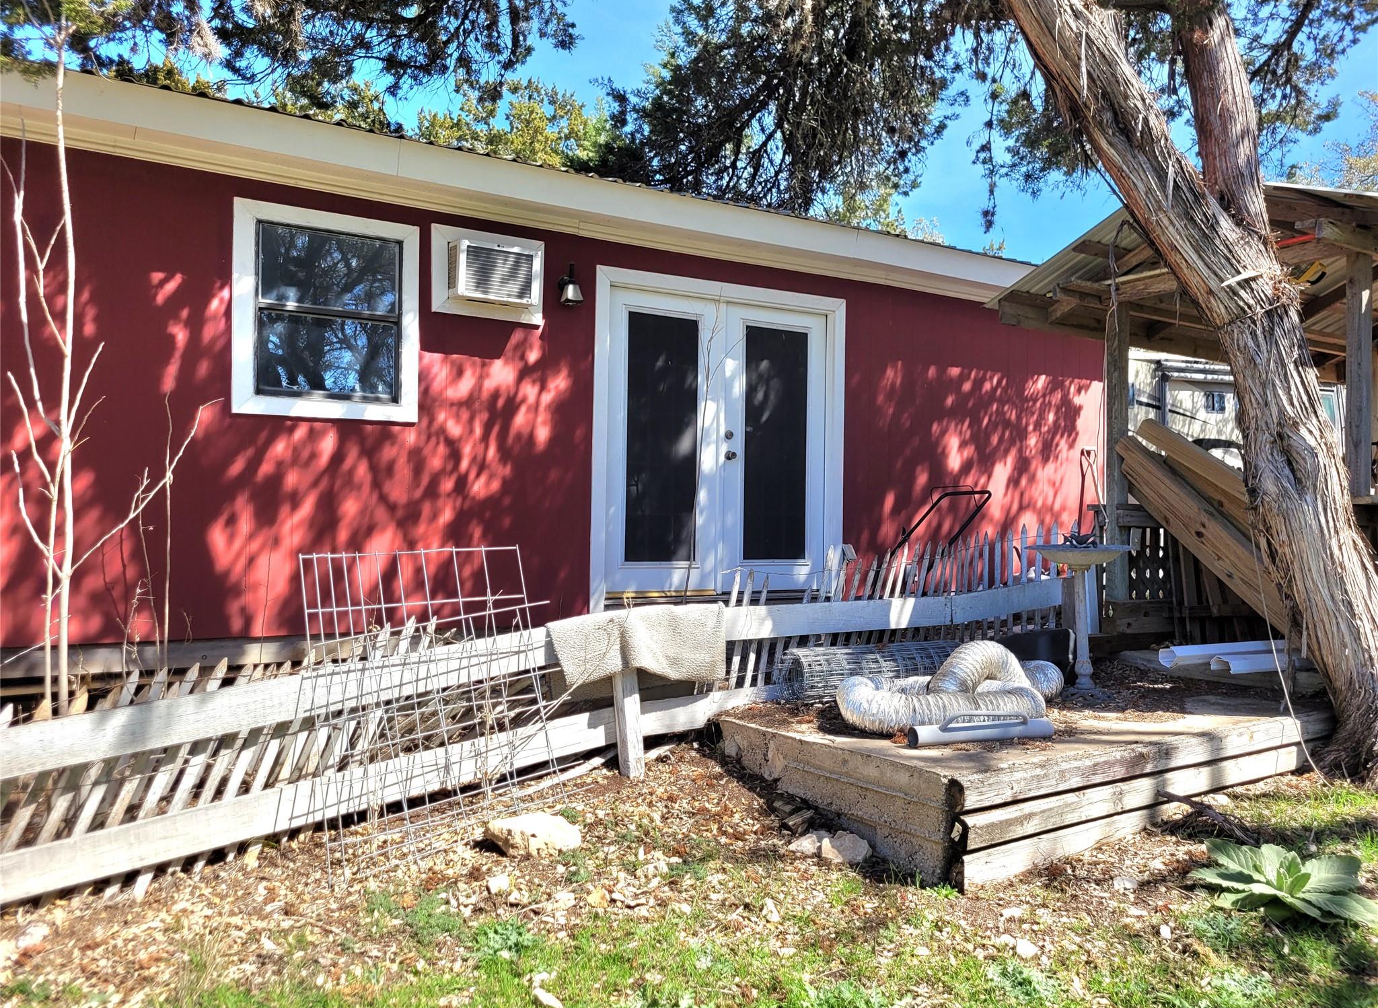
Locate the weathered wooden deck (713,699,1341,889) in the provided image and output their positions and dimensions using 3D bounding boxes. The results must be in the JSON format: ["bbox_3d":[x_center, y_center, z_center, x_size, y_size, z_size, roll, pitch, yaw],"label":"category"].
[{"bbox_3d":[1.835,1.307,5.332,2.750,0.430,1.500,1,-1,-31],"label":"weathered wooden deck"}]

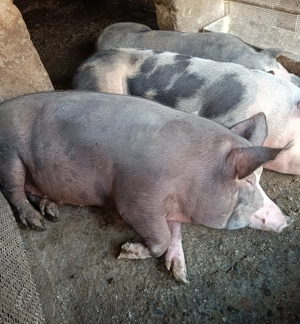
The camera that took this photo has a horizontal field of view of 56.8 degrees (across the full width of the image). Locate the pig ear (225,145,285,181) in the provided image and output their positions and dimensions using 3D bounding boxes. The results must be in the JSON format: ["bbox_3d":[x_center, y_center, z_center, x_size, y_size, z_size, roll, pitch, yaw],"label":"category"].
[{"bbox_3d":[0.344,0.009,0.911,0.185,0.060,0.095,-19,76,32],"label":"pig ear"}]

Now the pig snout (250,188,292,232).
[{"bbox_3d":[0.432,0.184,1.008,0.120,0.110,0.110,27,52,12],"label":"pig snout"}]

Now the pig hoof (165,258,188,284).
[{"bbox_3d":[0.090,0.373,0.948,0.062,0.052,0.080,-20,41,-9],"label":"pig hoof"}]

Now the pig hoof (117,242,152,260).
[{"bbox_3d":[-0.053,0.332,1.030,0.120,0.050,0.055,-9,41,4],"label":"pig hoof"}]

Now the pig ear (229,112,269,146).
[{"bbox_3d":[0.360,-0.117,1.005,0.125,0.105,0.050,-52,25,14],"label":"pig ear"}]

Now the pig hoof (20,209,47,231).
[{"bbox_3d":[-0.516,0.253,1.229,0.100,0.060,0.065,23,52,34],"label":"pig hoof"}]

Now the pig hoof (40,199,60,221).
[{"bbox_3d":[-0.451,0.214,1.256,0.062,0.058,0.085,-34,45,-24],"label":"pig hoof"}]

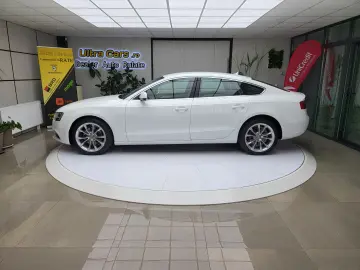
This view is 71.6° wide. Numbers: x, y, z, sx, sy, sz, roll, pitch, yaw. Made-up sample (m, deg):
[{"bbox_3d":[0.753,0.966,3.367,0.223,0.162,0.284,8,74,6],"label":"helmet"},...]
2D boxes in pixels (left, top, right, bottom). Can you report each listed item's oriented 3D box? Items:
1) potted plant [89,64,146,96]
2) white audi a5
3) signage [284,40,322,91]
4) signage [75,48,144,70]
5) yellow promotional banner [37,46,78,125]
[{"bbox_3d":[-1.750,-1.123,7.130,1.550,1.680,1.200,0,13,0],"label":"potted plant"},{"bbox_3d":[0.020,-0.525,4.918,4.710,1.390,1.850,0,13,0],"label":"white audi a5"},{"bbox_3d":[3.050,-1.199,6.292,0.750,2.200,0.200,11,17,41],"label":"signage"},{"bbox_3d":[-2.100,-2.303,7.576,2.150,0.600,0.080,0,13,0],"label":"signage"},{"bbox_3d":[-3.280,-1.269,6.809,0.850,2.100,0.150,-7,15,-29],"label":"yellow promotional banner"}]

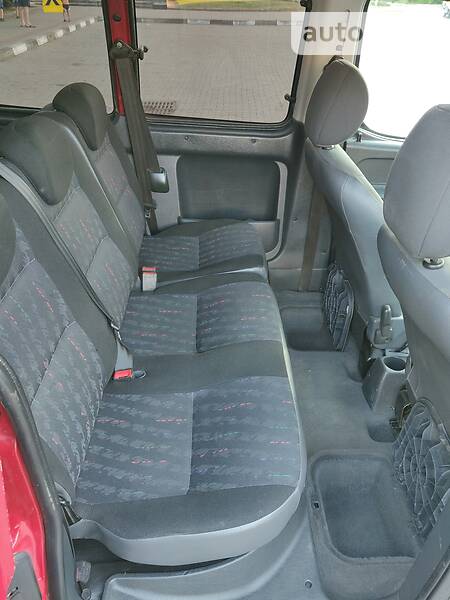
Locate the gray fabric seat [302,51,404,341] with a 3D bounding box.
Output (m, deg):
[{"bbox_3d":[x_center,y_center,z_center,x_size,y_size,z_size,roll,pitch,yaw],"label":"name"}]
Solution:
[{"bbox_3d":[0.669,-0.299,1.585,0.820,1.030,0.500,0,39,0],"label":"gray fabric seat"}]

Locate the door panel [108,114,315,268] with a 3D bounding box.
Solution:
[{"bbox_3d":[-0.044,-0.448,1.880,0.770,0.680,0.090,0,39,0],"label":"door panel"}]

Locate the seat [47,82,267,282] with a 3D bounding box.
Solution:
[{"bbox_3d":[-0.212,-0.366,1.649,0.770,0.850,0.440,0,39,0],"label":"seat"}]

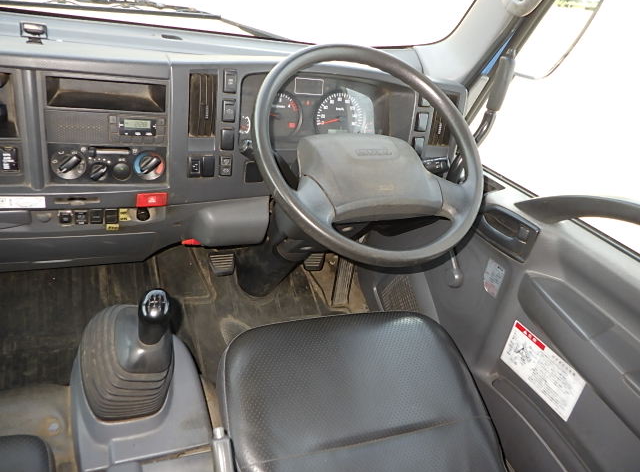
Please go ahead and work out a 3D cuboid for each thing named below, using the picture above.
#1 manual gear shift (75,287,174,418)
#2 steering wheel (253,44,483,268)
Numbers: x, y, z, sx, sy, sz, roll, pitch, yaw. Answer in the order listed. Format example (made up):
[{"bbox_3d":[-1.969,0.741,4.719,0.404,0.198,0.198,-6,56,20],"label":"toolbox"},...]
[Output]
[{"bbox_3d":[-0.330,0.155,0.879,0.150,0.240,0.220,-3,31,-26],"label":"manual gear shift"},{"bbox_3d":[0.086,-0.138,0.907,0.420,0.110,0.420,1,69,-20],"label":"steering wheel"}]

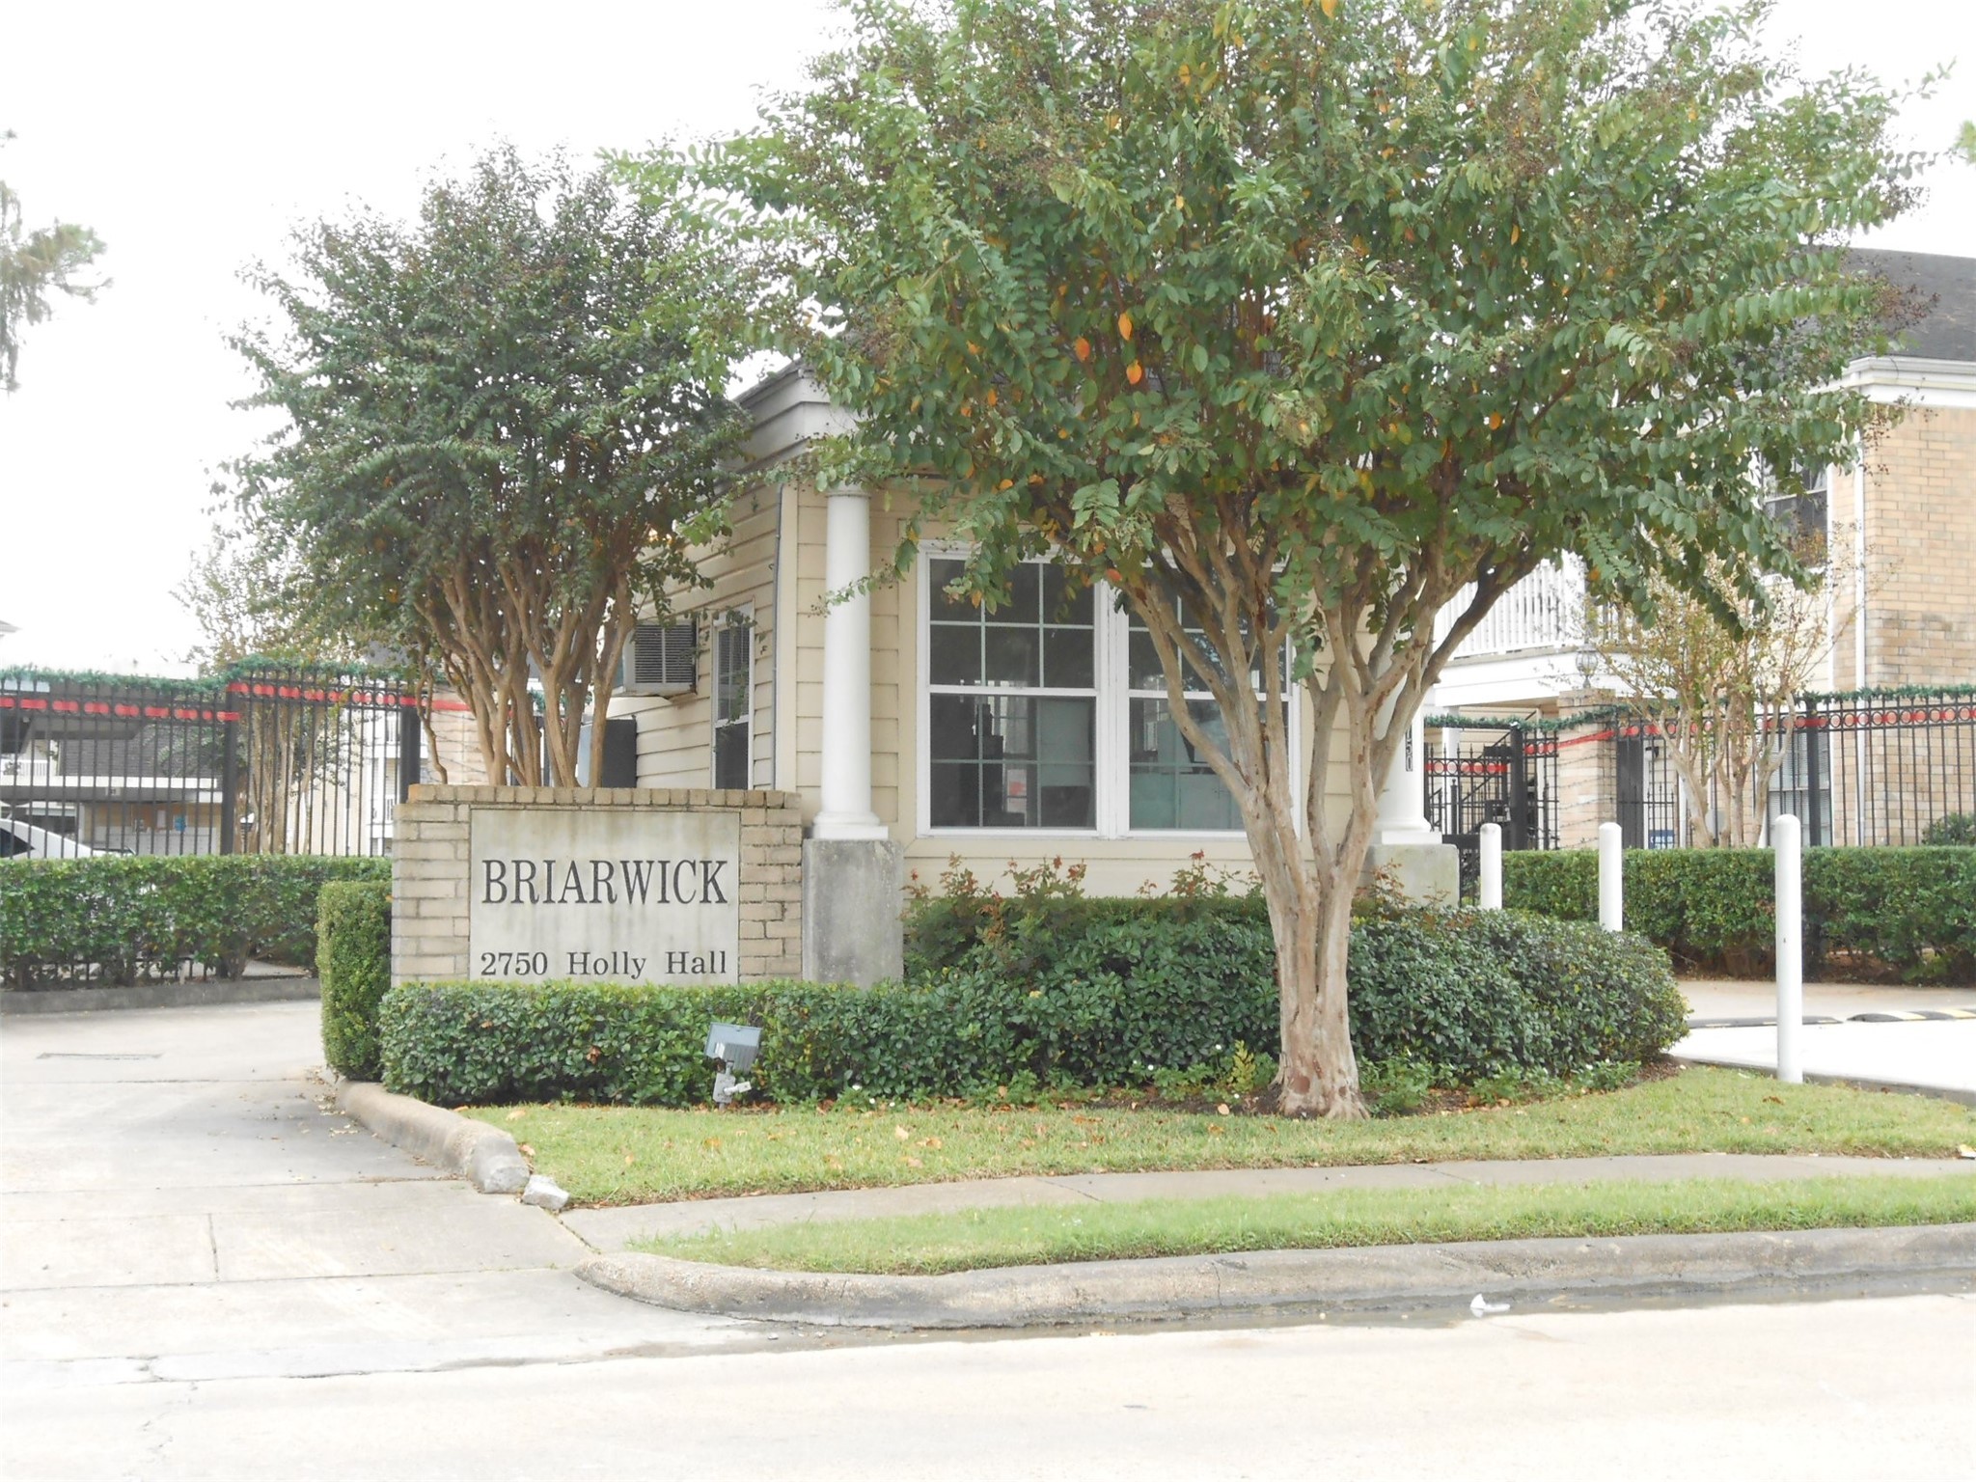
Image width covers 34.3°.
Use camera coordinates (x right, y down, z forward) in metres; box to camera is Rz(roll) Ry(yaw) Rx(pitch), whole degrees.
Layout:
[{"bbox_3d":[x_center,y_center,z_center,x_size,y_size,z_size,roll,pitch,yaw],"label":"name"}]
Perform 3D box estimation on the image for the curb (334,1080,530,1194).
[{"bbox_3d":[-2.223,1.508,12.535,0.223,0.173,3.654,1,-2,-18],"label":"curb"}]

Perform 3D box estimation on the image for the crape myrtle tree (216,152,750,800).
[{"bbox_3d":[-2.458,-0.679,15.834,2.588,4.466,2.436,1,-2,-18],"label":"crape myrtle tree"}]

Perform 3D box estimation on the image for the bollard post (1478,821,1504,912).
[{"bbox_3d":[2.719,1.046,17.255,0.117,1.218,0.117,1,-2,-18],"label":"bollard post"}]

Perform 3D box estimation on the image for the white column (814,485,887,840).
[{"bbox_3d":[-0.624,-0.357,14.362,0.289,1.604,0.289,1,-2,-18],"label":"white column"}]

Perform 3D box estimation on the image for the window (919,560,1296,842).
[{"bbox_3d":[0.569,-0.216,15.194,1.888,1.340,0.122,1,-2,-18],"label":"window"}]

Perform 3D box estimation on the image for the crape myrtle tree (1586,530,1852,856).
[{"bbox_3d":[5.812,0.093,25.578,2.081,3.552,1.928,1,-2,-18],"label":"crape myrtle tree"}]

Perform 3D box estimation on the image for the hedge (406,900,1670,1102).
[{"bbox_3d":[0.315,1.163,14.616,6.090,0.812,1.269,1,-2,-18],"label":"hedge"}]

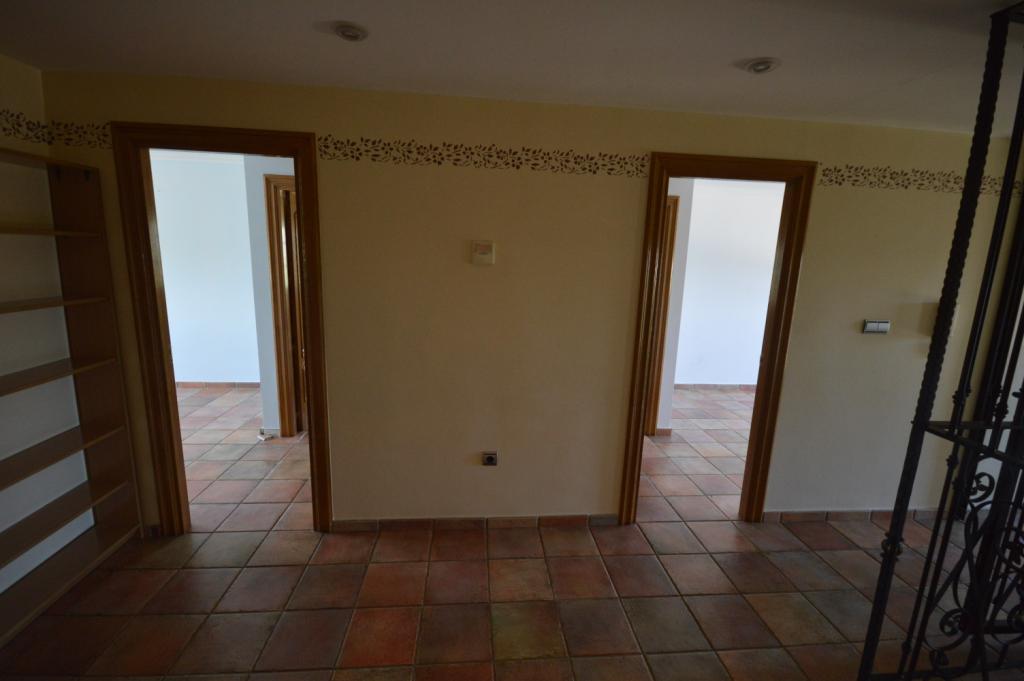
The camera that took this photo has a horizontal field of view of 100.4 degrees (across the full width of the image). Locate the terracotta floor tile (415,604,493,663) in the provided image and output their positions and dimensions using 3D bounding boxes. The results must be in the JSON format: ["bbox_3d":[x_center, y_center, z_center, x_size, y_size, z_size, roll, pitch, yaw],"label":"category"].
[{"bbox_3d":[-0.240,1.260,1.842,0.304,0.010,0.288,1,11,-5],"label":"terracotta floor tile"}]

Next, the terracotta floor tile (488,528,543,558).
[{"bbox_3d":[0.018,1.148,2.424,0.299,0.012,0.280,1,11,-5],"label":"terracotta floor tile"}]

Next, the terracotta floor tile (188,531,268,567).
[{"bbox_3d":[-1.539,1.140,2.322,0.302,0.012,0.291,1,10,-5],"label":"terracotta floor tile"}]

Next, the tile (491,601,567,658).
[{"bbox_3d":[0.068,1.274,1.880,0.302,0.012,0.291,1,10,-5],"label":"tile"}]

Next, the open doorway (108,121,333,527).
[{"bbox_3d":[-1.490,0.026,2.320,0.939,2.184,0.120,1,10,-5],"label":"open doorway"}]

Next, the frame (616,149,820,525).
[{"bbox_3d":[1.139,0.076,2.490,0.913,2.134,0.128,1,11,-5],"label":"frame"}]

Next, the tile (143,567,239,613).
[{"bbox_3d":[-1.513,1.194,2.036,0.305,0.012,0.287,1,11,-5],"label":"tile"}]

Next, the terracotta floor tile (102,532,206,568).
[{"bbox_3d":[-1.832,1.124,2.276,0.304,0.010,0.288,1,11,-5],"label":"terracotta floor tile"}]

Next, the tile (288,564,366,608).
[{"bbox_3d":[-0.890,1.204,2.087,0.302,0.012,0.291,1,10,-5],"label":"tile"}]

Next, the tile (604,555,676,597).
[{"bbox_3d":[0.663,1.230,2.224,0.305,0.012,0.287,1,11,-5],"label":"tile"}]

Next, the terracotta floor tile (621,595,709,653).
[{"bbox_3d":[0.687,1.285,1.937,0.305,0.012,0.287,1,11,-5],"label":"terracotta floor tile"}]

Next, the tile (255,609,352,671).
[{"bbox_3d":[-0.857,1.249,1.787,0.304,0.010,0.288,1,11,-5],"label":"tile"}]

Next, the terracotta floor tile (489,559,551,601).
[{"bbox_3d":[0.044,1.211,2.155,0.304,0.010,0.288,1,11,-5],"label":"terracotta floor tile"}]

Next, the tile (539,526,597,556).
[{"bbox_3d":[0.328,1.169,2.485,0.305,0.012,0.287,1,11,-5],"label":"tile"}]

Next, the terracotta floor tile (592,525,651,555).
[{"bbox_3d":[0.631,1.157,2.477,0.299,0.012,0.280,1,11,-5],"label":"terracotta floor tile"}]

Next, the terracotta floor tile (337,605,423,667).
[{"bbox_3d":[-0.556,1.265,1.829,0.305,0.012,0.287,1,11,-5],"label":"terracotta floor tile"}]

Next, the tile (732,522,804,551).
[{"bbox_3d":[1.552,1.171,2.557,0.299,0.012,0.280,1,11,-5],"label":"tile"}]

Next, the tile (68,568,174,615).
[{"bbox_3d":[-1.823,1.189,2.009,0.305,0.012,0.287,1,11,-5],"label":"tile"}]

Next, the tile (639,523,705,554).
[{"bbox_3d":[0.938,1.162,2.504,0.299,0.012,0.280,1,11,-5],"label":"tile"}]

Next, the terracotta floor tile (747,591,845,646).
[{"bbox_3d":[1.304,1.288,1.980,0.304,0.010,0.288,1,11,-5],"label":"terracotta floor tile"}]

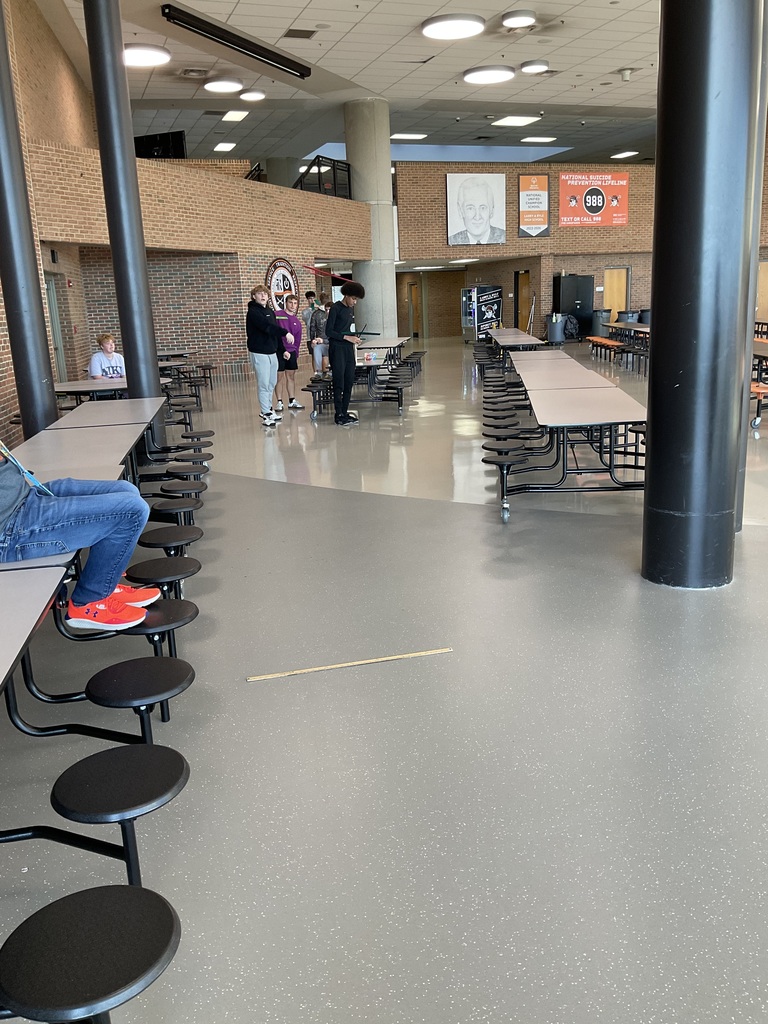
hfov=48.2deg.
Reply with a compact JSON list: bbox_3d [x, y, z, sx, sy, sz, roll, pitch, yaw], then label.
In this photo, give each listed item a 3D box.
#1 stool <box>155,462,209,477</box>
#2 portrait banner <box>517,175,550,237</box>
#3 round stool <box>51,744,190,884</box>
[{"bbox_3d":[-1.389,-0.105,6.175,0.312,0.437,0.312,-5,14,-9],"label":"stool"},{"bbox_3d":[4.361,-8.873,24.860,1.000,1.700,0.040,-8,15,-20],"label":"portrait banner"},{"bbox_3d":[-0.636,0.856,2.161,0.330,0.425,0.330,-3,14,0],"label":"round stool"}]

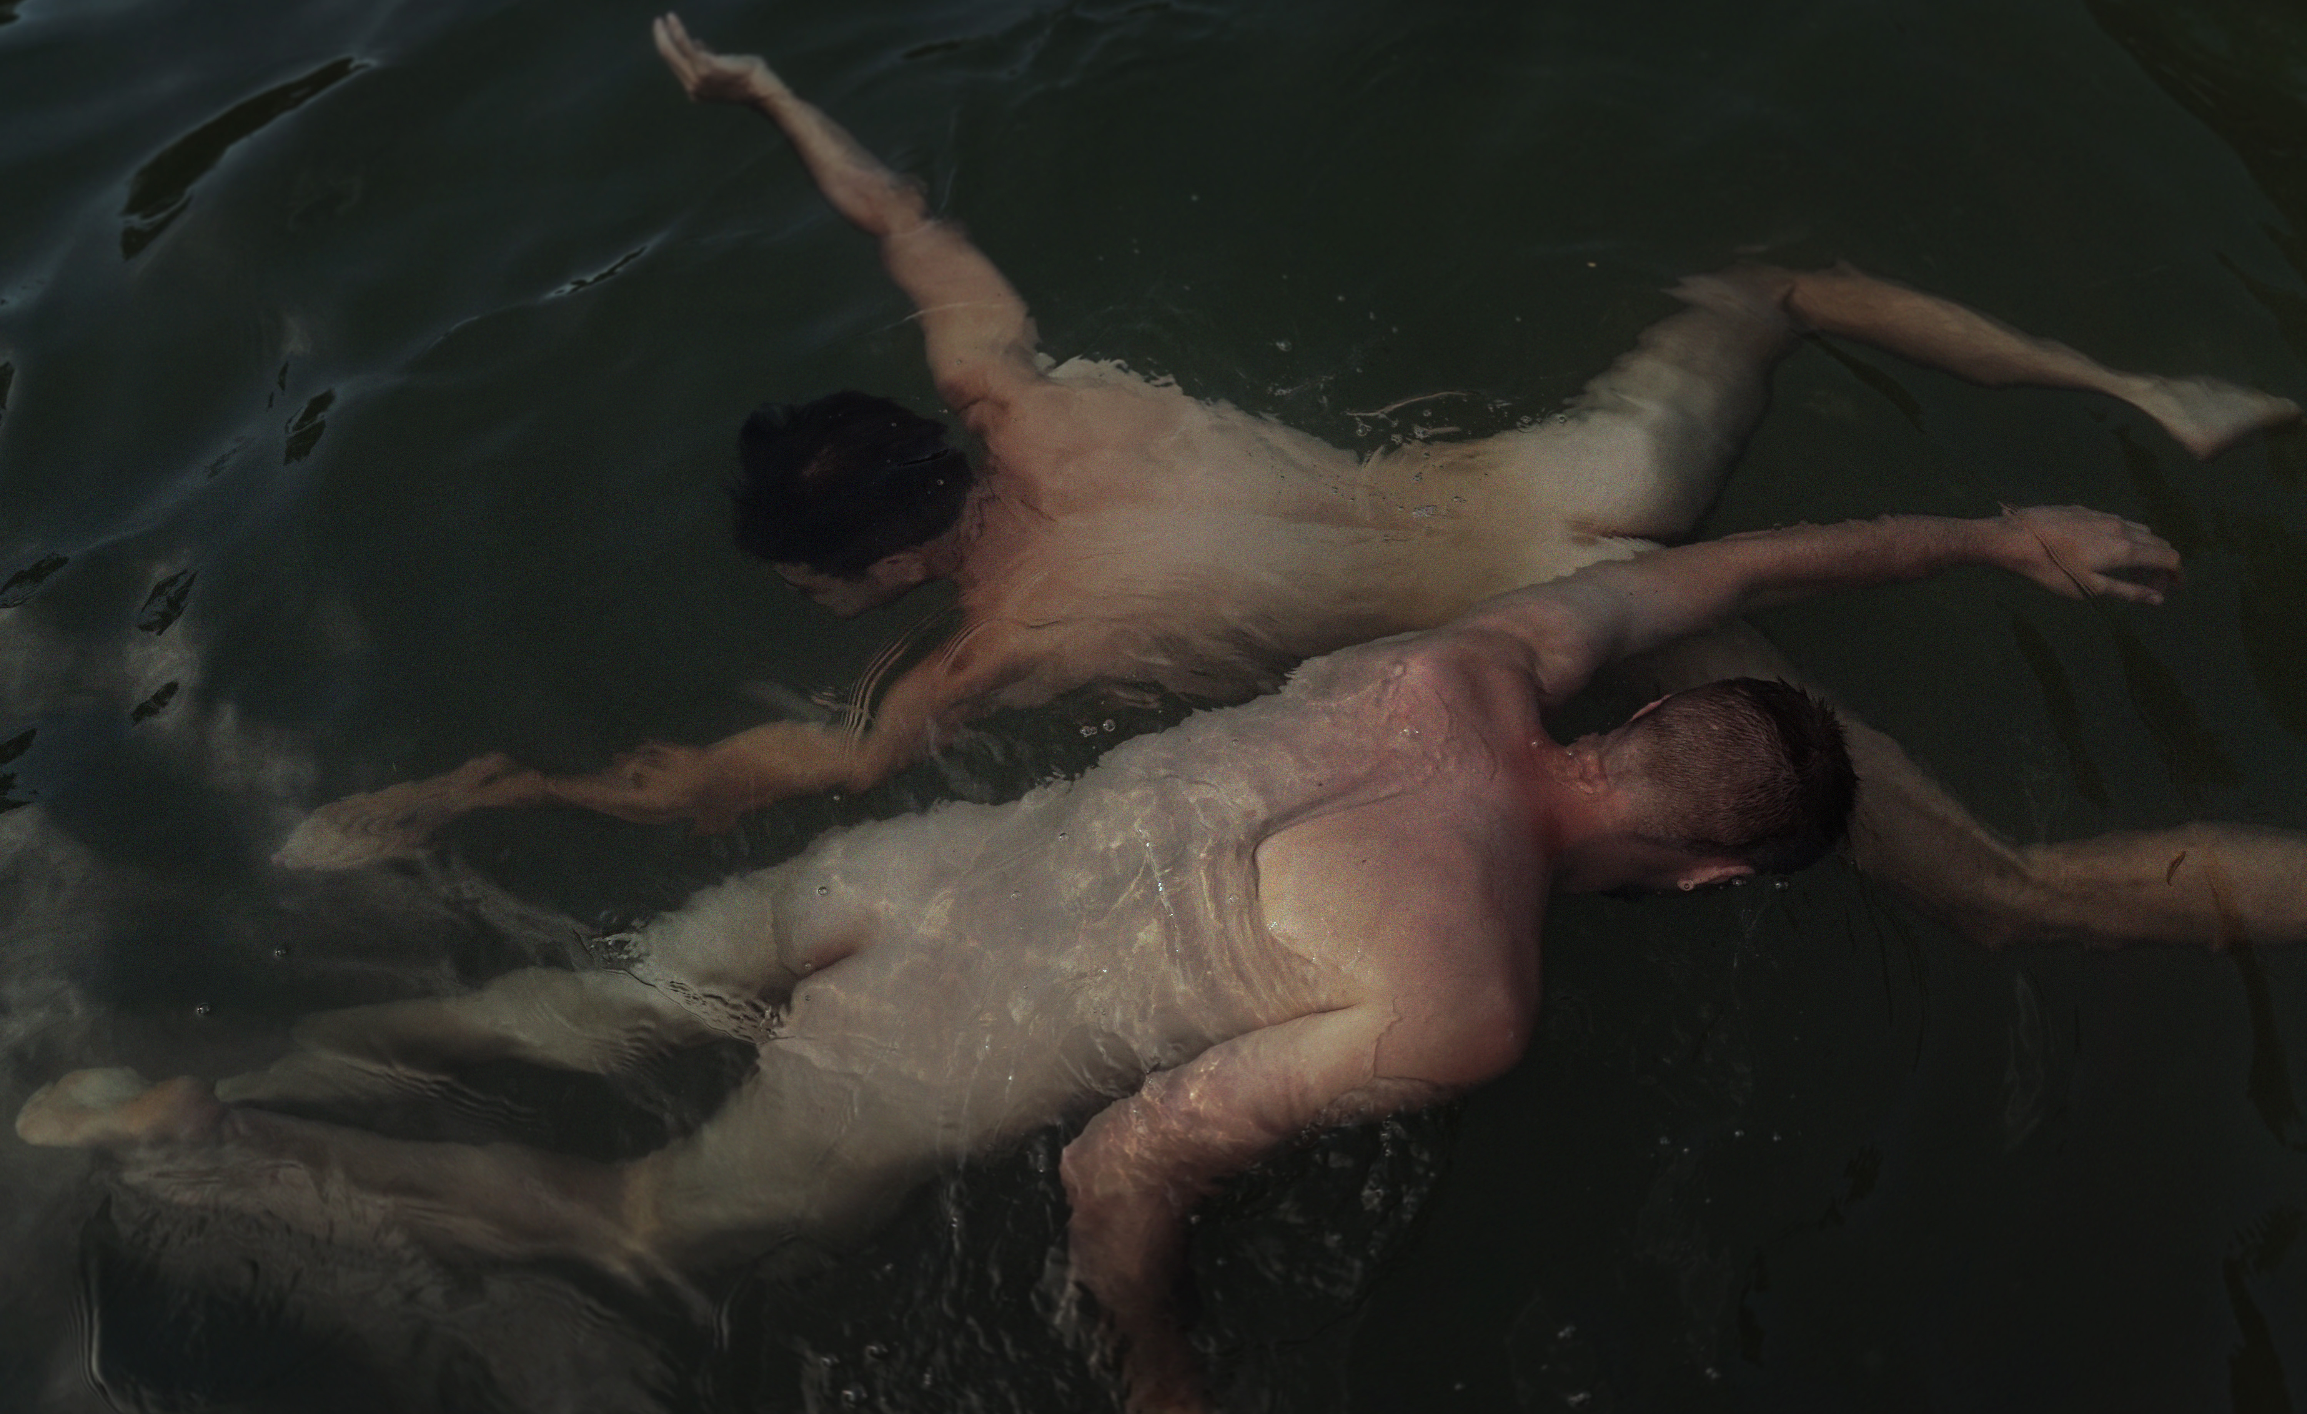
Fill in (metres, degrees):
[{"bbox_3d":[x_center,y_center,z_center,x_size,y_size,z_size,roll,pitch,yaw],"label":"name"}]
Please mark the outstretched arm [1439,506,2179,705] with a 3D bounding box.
[{"bbox_3d":[0.669,-0.111,1.740,0.762,0.130,0.160,-6,57,-4],"label":"outstretched arm"}]

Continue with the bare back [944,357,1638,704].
[{"bbox_3d":[0.156,-0.173,1.858,0.726,0.190,0.420,2,57,1],"label":"bare back"}]

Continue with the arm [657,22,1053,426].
[{"bbox_3d":[-0.389,-0.597,2.020,0.150,0.130,0.713,-34,70,-20],"label":"arm"}]

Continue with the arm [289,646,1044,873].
[{"bbox_3d":[-0.480,0.071,1.694,0.729,0.130,0.140,-14,58,-9],"label":"arm"}]

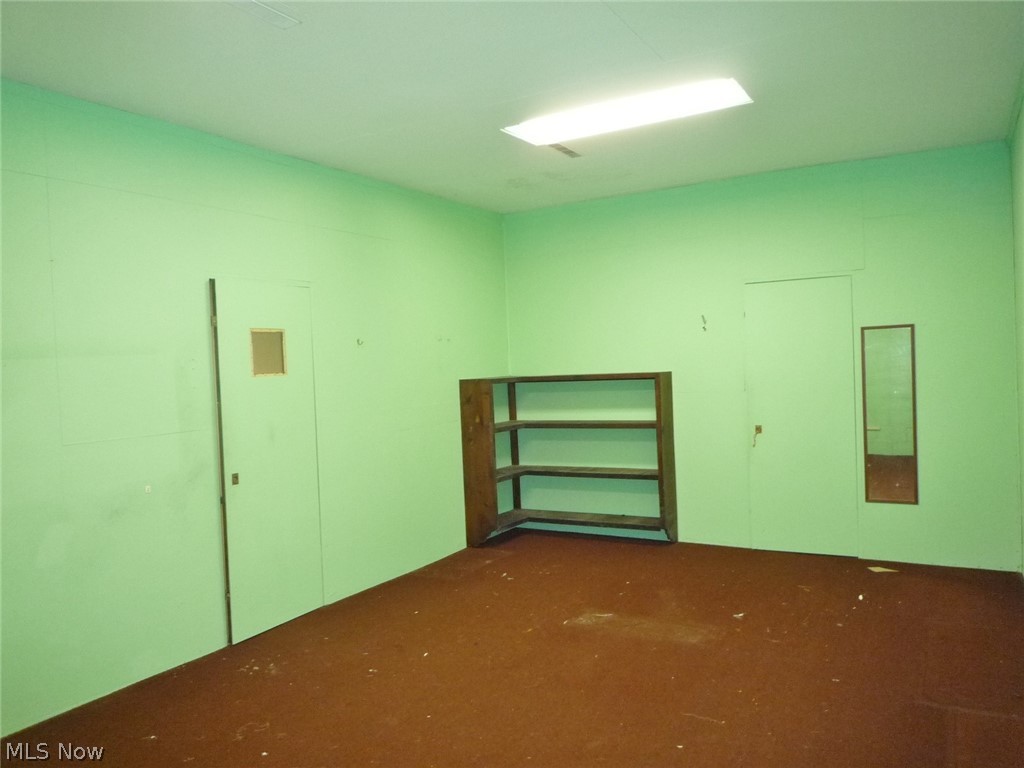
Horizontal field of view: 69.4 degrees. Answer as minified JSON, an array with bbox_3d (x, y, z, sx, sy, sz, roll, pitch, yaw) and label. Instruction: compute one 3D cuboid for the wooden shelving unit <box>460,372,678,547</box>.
[{"bbox_3d":[0.463,0.626,6.053,1.532,1.382,0.798,-1,2,31],"label":"wooden shelving unit"}]

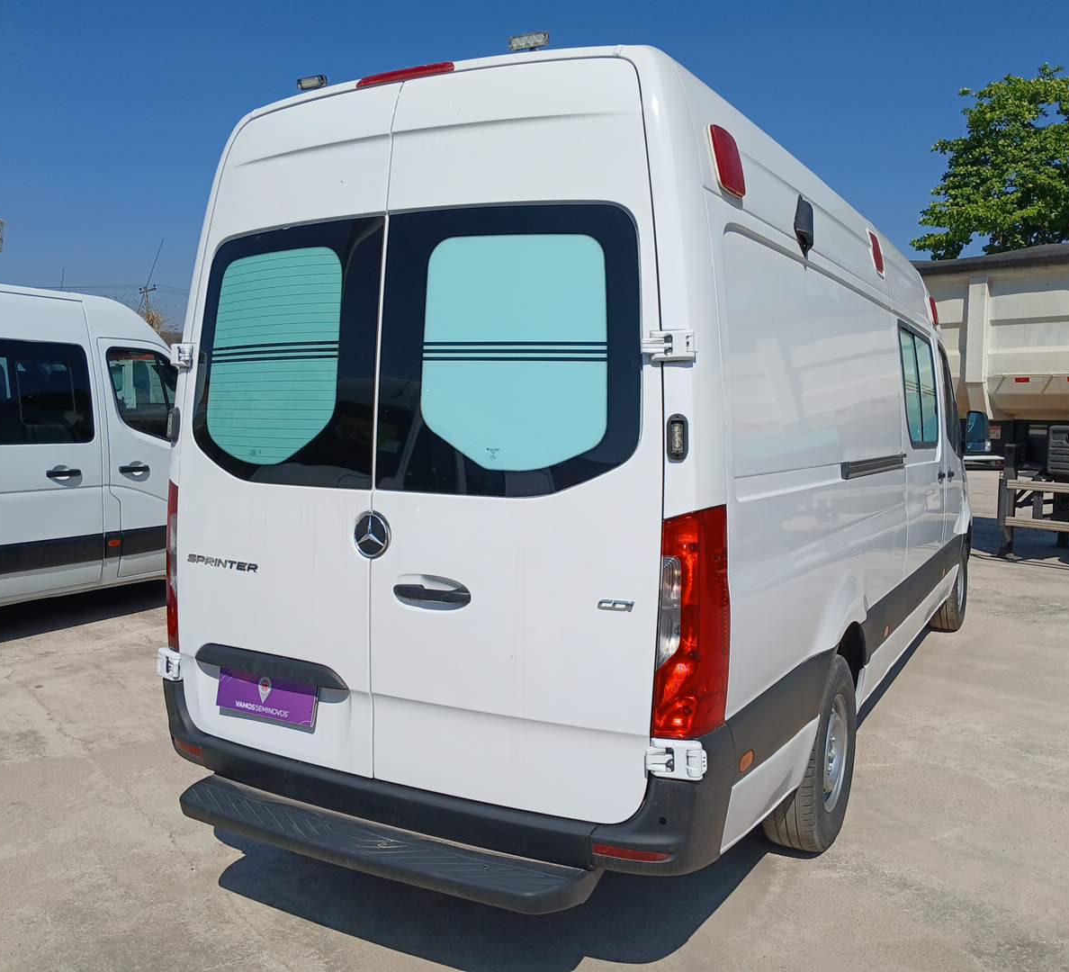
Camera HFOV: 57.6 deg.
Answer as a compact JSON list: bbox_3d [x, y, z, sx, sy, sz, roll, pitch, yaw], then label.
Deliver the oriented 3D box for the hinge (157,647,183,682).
[{"bbox_3d":[-1.232,0.599,3.280,0.125,0.095,0.040,3,5,30],"label":"hinge"}]

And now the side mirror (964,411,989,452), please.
[{"bbox_3d":[3.109,-0.378,6.815,0.185,0.285,0.150,3,5,29],"label":"side mirror"}]

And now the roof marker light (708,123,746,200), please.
[{"bbox_3d":[0.480,-0.813,2.446,0.035,0.155,0.208,-12,-2,29],"label":"roof marker light"}]

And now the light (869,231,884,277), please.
[{"bbox_3d":[1.514,-1.031,4.335,0.035,0.185,0.180,-10,-2,30],"label":"light"}]

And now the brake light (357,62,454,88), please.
[{"bbox_3d":[-0.357,-1.153,2.737,0.325,0.036,0.045,3,5,29],"label":"brake light"}]

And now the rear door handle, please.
[{"bbox_3d":[-0.276,0.300,2.650,0.250,0.050,0.040,3,5,30],"label":"rear door handle"}]

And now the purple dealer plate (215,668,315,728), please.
[{"bbox_3d":[-0.825,0.647,2.986,0.402,0.126,0.012,3,-4,30],"label":"purple dealer plate"}]

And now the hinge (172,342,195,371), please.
[{"bbox_3d":[-1.159,-0.429,3.210,0.120,0.080,0.040,3,5,30],"label":"hinge"}]

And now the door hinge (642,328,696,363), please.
[{"bbox_3d":[0.324,-0.331,2.327,0.135,0.078,0.050,3,5,29],"label":"door hinge"}]

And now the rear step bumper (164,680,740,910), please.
[{"bbox_3d":[-0.460,0.771,2.743,1.970,0.460,0.330,3,5,29],"label":"rear step bumper"}]

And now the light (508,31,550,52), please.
[{"bbox_3d":[-0.016,-1.203,2.629,0.120,0.042,0.032,3,5,30],"label":"light"}]

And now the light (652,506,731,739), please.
[{"bbox_3d":[0.390,0.331,2.370,0.160,0.575,0.140,3,5,29],"label":"light"}]

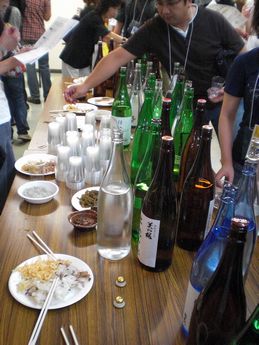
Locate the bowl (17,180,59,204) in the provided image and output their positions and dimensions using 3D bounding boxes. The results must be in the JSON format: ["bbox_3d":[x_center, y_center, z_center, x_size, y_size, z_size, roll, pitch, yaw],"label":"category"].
[{"bbox_3d":[-0.347,0.086,1.456,0.153,0.041,0.153,-3,25,-14],"label":"bowl"}]

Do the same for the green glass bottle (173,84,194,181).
[{"bbox_3d":[0.237,-0.163,1.626,0.105,0.397,0.105,3,25,0],"label":"green glass bottle"}]

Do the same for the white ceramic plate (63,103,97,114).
[{"bbox_3d":[-0.321,-0.417,2.509,0.230,0.022,0.230,2,26,-1],"label":"white ceramic plate"}]

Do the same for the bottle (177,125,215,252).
[{"bbox_3d":[0.218,0.049,1.172,0.105,0.397,0.105,14,27,23],"label":"bottle"}]

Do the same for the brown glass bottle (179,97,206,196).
[{"bbox_3d":[0.251,-0.079,1.440,0.105,0.397,0.105,3,26,0],"label":"brown glass bottle"}]

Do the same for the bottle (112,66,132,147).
[{"bbox_3d":[-0.037,-0.344,1.981,0.105,0.397,0.105,3,25,0],"label":"bottle"}]

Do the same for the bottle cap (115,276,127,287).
[{"bbox_3d":[-0.022,0.303,1.056,0.032,0.017,0.032,2,26,-1],"label":"bottle cap"}]

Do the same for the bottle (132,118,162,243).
[{"bbox_3d":[0.070,0.029,1.197,0.105,0.397,0.105,3,26,0],"label":"bottle"}]

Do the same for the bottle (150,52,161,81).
[{"bbox_3d":[0.140,-0.571,2.484,0.105,0.397,0.105,3,25,0],"label":"bottle"}]

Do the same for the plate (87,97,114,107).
[{"bbox_3d":[-0.197,-0.515,2.808,0.222,0.020,0.222,1,25,-4],"label":"plate"}]

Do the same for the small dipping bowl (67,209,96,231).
[{"bbox_3d":[-0.147,0.172,1.299,0.115,0.034,0.115,0,25,-6],"label":"small dipping bowl"}]

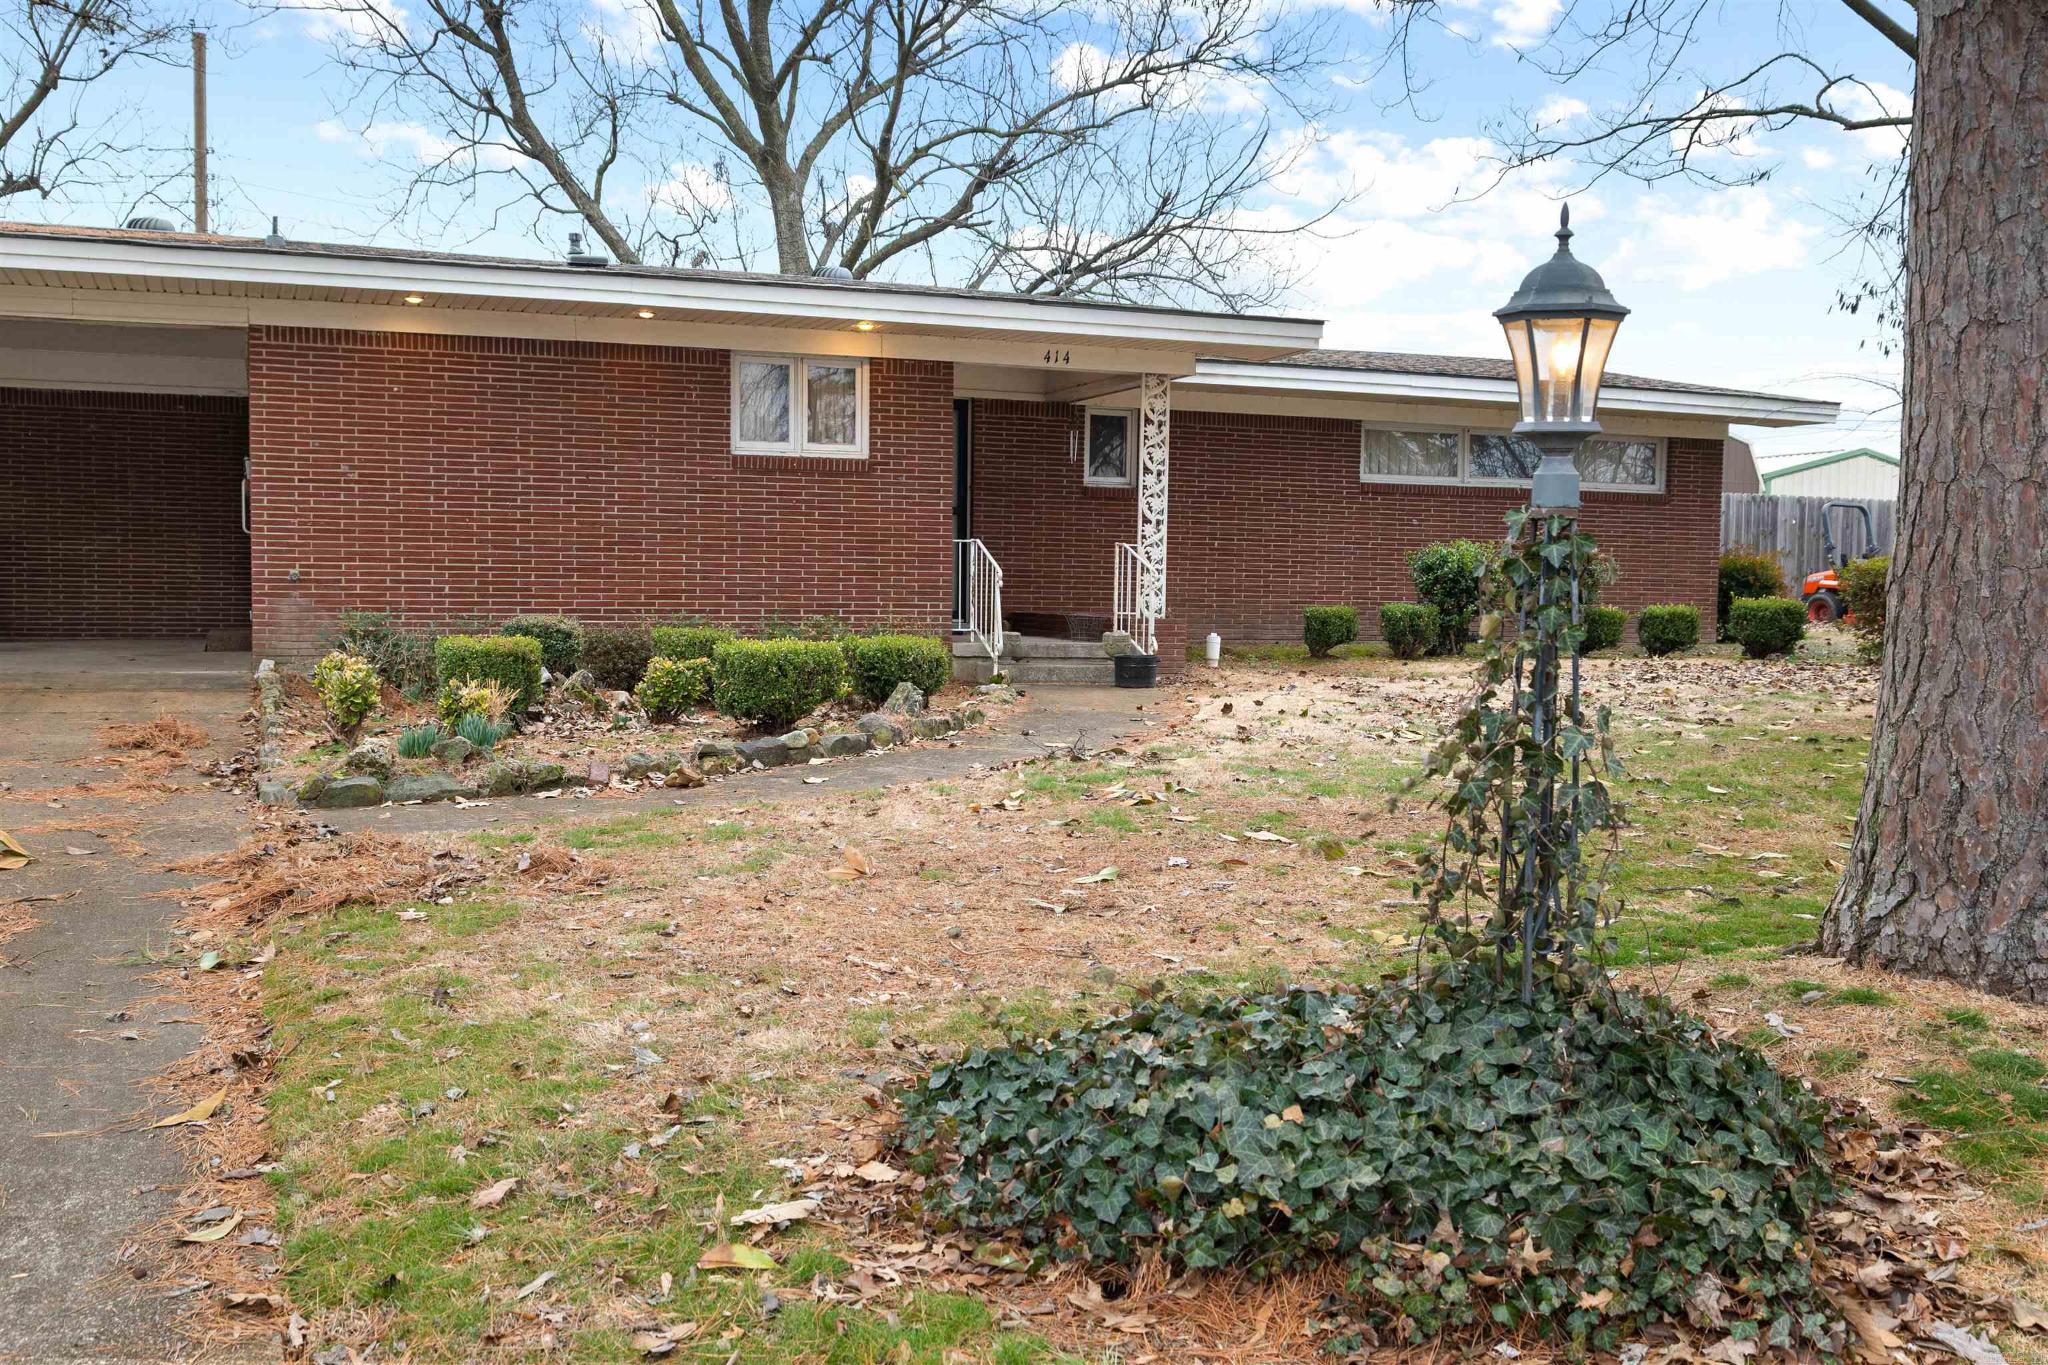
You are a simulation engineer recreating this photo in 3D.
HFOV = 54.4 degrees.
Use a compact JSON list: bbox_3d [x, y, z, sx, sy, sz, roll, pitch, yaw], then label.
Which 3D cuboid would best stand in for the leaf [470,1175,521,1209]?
[{"bbox_3d":[-0.995,0.962,3.750,0.115,0.030,0.055,-2,4,-41],"label":"leaf"}]

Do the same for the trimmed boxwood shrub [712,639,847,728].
[{"bbox_3d":[-1.434,0.009,11.700,0.740,0.510,0.700,0,4,-21],"label":"trimmed boxwood shrub"}]

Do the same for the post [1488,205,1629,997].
[{"bbox_3d":[1.018,-0.018,3.842,0.268,1.789,0.250,2,3,15],"label":"post"}]

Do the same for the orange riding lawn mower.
[{"bbox_3d":[11.212,-1.496,26.200,1.300,1.740,1.950,-1,4,-30],"label":"orange riding lawn mower"}]

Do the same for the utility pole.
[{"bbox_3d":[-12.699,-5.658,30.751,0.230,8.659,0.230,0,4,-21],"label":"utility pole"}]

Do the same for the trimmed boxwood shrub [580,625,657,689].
[{"bbox_3d":[-2.771,-0.170,13.600,0.520,0.460,0.500,0,4,-21],"label":"trimmed boxwood shrub"}]

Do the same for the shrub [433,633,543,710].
[{"bbox_3d":[-3.258,-0.058,12.100,0.620,0.480,0.580,0,4,-21],"label":"shrub"}]

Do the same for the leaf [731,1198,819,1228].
[{"bbox_3d":[-0.415,0.879,3.328,0.160,0.025,0.058,-2,4,-37],"label":"leaf"}]

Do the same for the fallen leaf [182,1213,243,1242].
[{"bbox_3d":[-1.313,0.877,3.224,0.045,0.028,0.120,3,4,37],"label":"fallen leaf"}]

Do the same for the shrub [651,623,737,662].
[{"bbox_3d":[-2.103,-0.169,12.700,0.580,0.460,0.560,0,4,-21],"label":"shrub"}]

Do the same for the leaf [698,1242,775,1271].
[{"bbox_3d":[-0.488,0.977,3.380,0.137,0.030,0.065,1,3,0],"label":"leaf"}]

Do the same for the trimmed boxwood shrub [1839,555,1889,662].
[{"bbox_3d":[8.177,-0.703,19.000,0.820,1.040,0.820,0,4,-21],"label":"trimmed boxwood shrub"}]

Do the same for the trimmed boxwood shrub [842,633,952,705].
[{"bbox_3d":[-0.872,-0.085,13.150,0.740,0.480,0.680,0,4,-21],"label":"trimmed boxwood shrub"}]

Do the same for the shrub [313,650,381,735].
[{"bbox_3d":[-3.410,0.056,10.007,0.345,0.460,0.345,0,4,-21],"label":"shrub"}]

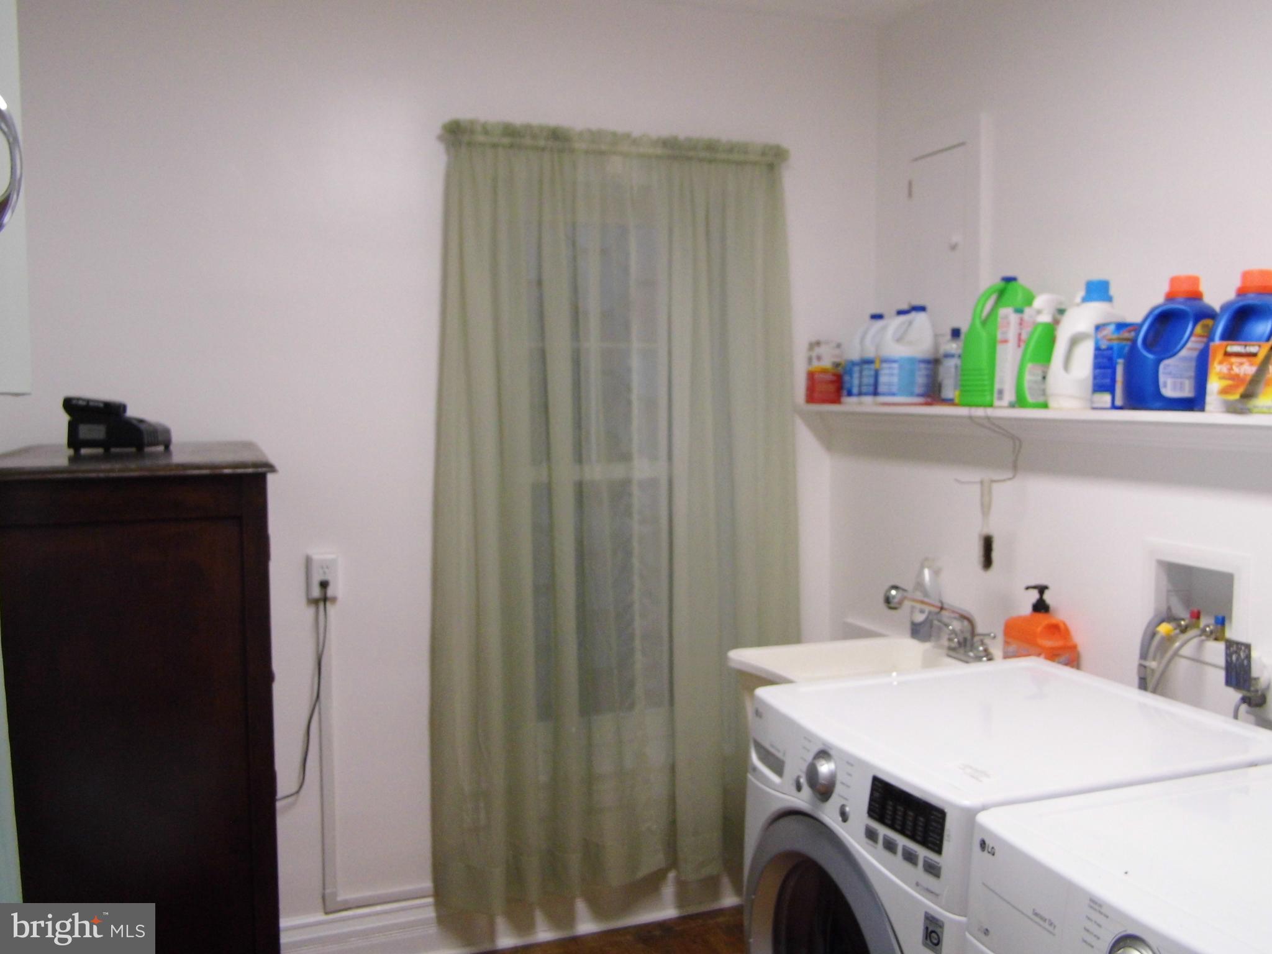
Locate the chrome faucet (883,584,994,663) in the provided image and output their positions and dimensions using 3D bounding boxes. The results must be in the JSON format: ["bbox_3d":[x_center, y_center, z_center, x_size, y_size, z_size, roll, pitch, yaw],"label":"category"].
[{"bbox_3d":[0.723,0.348,2.602,0.260,0.200,0.190,-2,4,-21],"label":"chrome faucet"}]

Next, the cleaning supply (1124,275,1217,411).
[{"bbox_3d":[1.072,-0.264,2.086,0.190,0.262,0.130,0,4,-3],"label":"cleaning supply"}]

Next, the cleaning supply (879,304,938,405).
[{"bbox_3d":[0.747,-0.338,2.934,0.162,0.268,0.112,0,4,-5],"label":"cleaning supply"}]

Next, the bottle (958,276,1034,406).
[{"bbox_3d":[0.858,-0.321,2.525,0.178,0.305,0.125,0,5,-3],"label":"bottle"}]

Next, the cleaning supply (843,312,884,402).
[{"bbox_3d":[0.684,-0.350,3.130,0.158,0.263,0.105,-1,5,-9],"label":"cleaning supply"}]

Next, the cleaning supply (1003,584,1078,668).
[{"bbox_3d":[0.912,0.348,2.428,0.105,0.240,0.135,-2,4,-21],"label":"cleaning supply"}]

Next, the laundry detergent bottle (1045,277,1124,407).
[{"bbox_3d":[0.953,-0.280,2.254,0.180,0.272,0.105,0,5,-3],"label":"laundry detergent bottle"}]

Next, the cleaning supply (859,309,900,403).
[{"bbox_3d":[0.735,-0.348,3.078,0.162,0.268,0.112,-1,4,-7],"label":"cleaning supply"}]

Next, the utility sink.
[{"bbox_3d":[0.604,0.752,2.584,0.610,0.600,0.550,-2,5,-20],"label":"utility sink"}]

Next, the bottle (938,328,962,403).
[{"bbox_3d":[0.813,-0.284,2.709,0.078,0.192,0.065,0,5,3],"label":"bottle"}]

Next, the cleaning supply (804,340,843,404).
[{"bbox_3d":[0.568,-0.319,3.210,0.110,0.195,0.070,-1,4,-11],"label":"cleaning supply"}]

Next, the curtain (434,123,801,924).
[{"bbox_3d":[-0.024,0.123,3.014,1.120,2.140,0.100,-2,4,-21],"label":"curtain"}]

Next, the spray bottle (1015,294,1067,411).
[{"bbox_3d":[0.939,-0.292,2.470,0.108,0.268,0.065,3,5,38],"label":"spray bottle"}]

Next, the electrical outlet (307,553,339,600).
[{"bbox_3d":[-0.811,0.258,2.762,0.078,0.120,0.035,-2,5,-20],"label":"electrical outlet"}]

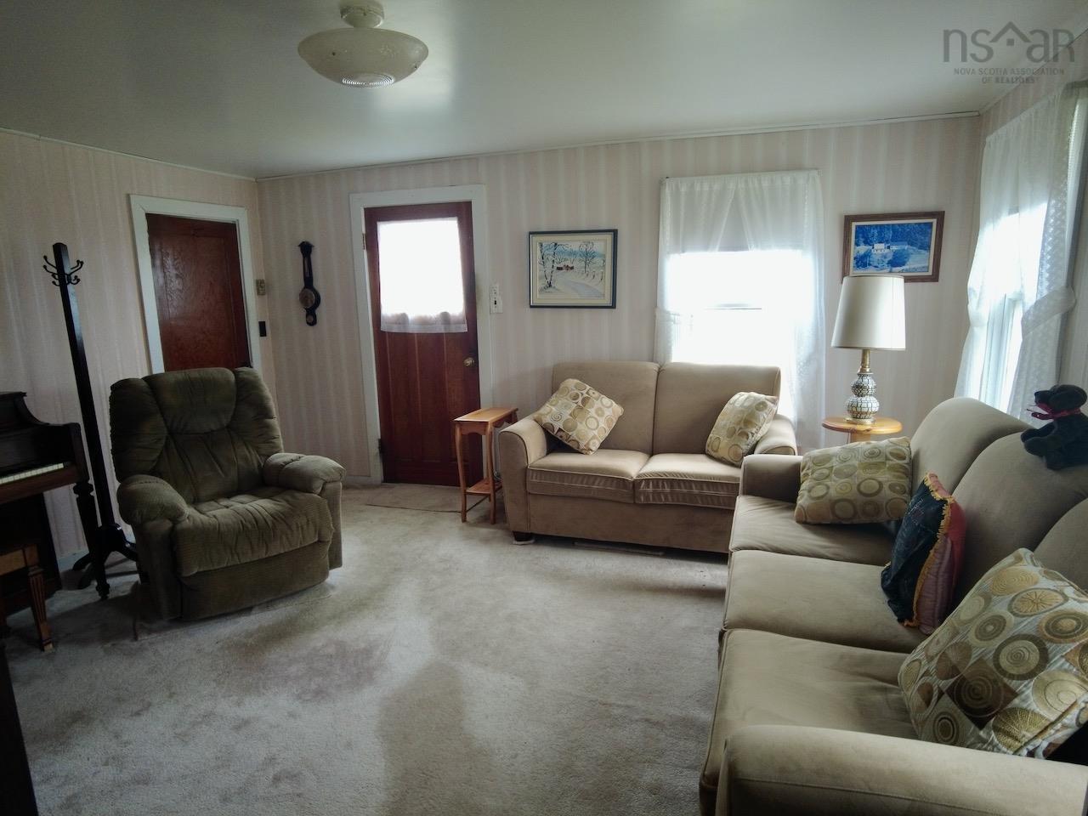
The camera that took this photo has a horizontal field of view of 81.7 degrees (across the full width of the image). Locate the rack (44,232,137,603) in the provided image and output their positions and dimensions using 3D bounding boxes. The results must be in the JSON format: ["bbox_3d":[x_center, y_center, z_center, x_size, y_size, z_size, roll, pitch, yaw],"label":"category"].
[{"bbox_3d":[-2.260,0.056,3.136,0.402,1.686,0.402,-8,13,-33],"label":"rack"}]

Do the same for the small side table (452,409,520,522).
[{"bbox_3d":[-0.366,0.368,4.049,0.238,0.664,0.402,2,11,16],"label":"small side table"}]

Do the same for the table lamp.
[{"bbox_3d":[1.735,-0.297,3.374,0.353,0.807,0.353,3,12,19],"label":"table lamp"}]

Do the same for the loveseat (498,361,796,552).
[{"bbox_3d":[0.609,0.258,3.669,1.540,0.993,0.803,2,11,16],"label":"loveseat"}]

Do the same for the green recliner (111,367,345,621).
[{"bbox_3d":[-1.644,0.350,3.277,0.883,1.037,0.905,-10,14,-38],"label":"green recliner"}]

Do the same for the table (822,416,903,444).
[{"bbox_3d":[1.753,0.429,3.521,0.402,0.676,0.402,3,12,19],"label":"table"}]

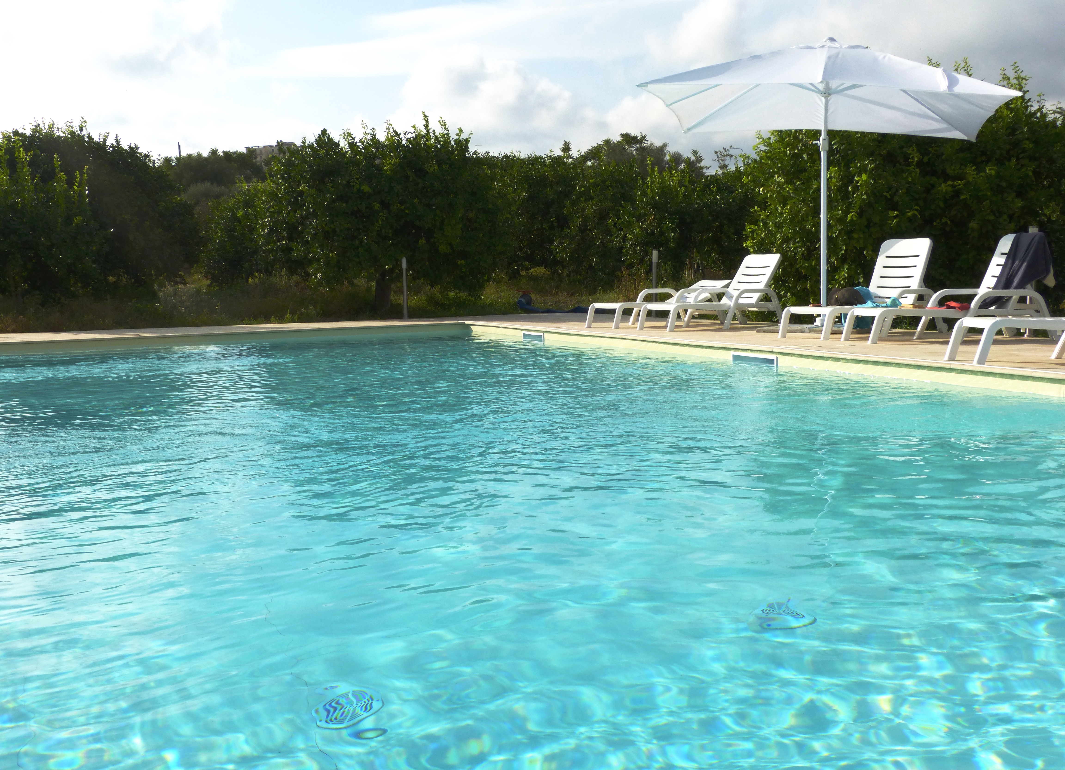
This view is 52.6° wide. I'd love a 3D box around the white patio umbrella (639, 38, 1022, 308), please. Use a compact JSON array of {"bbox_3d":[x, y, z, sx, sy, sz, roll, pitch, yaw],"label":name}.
[{"bbox_3d":[2.963,-2.035,10.982,3.233,2.923,3.233,1,6,16],"label":"white patio umbrella"}]

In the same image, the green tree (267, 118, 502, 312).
[{"bbox_3d":[-2.634,-2.944,18.723,4.000,3.250,3.800,-1,6,0],"label":"green tree"}]

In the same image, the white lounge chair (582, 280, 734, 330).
[{"bbox_3d":[1.489,-0.939,12.344,1.892,0.509,0.673,-5,7,-37],"label":"white lounge chair"}]

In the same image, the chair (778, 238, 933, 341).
[{"bbox_3d":[2.993,-0.881,9.752,1.680,0.864,0.673,-5,7,-36],"label":"chair"}]

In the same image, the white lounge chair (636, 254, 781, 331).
[{"bbox_3d":[1.924,-1.000,11.515,1.685,0.782,0.673,-4,7,-34],"label":"white lounge chair"}]

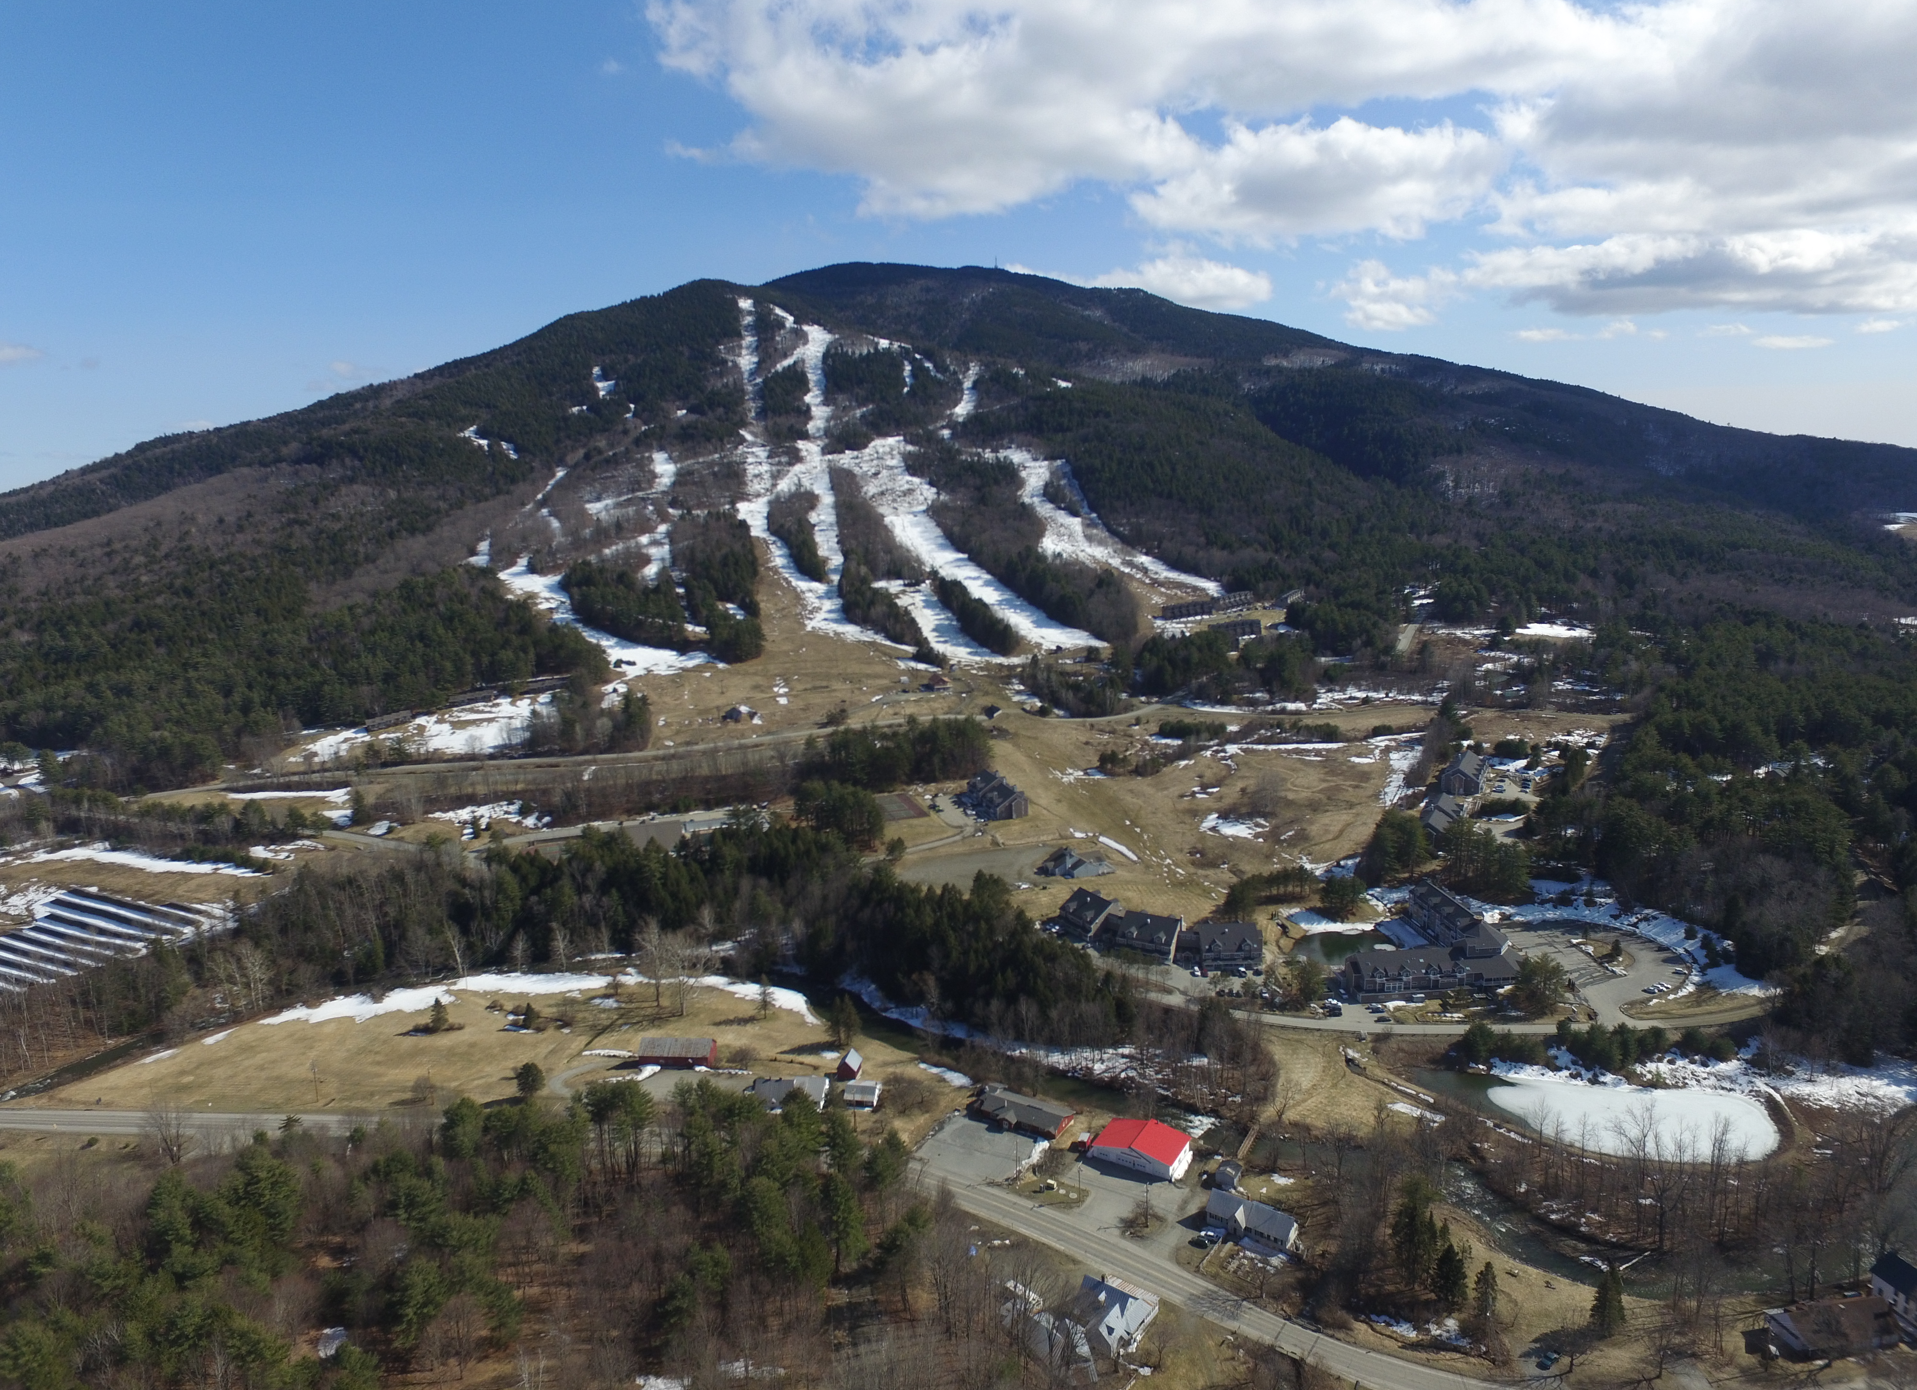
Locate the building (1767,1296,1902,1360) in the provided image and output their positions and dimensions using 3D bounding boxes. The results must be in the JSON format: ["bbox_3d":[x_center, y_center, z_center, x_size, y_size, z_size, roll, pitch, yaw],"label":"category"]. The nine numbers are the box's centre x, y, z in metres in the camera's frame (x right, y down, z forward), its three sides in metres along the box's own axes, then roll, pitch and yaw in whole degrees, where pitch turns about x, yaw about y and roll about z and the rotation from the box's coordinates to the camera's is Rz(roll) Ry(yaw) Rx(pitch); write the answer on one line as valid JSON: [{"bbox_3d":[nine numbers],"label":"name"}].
[{"bbox_3d":[158.800,114.310,201.360,19.000,5.200,9.300,-1,9,-8],"label":"building"}]

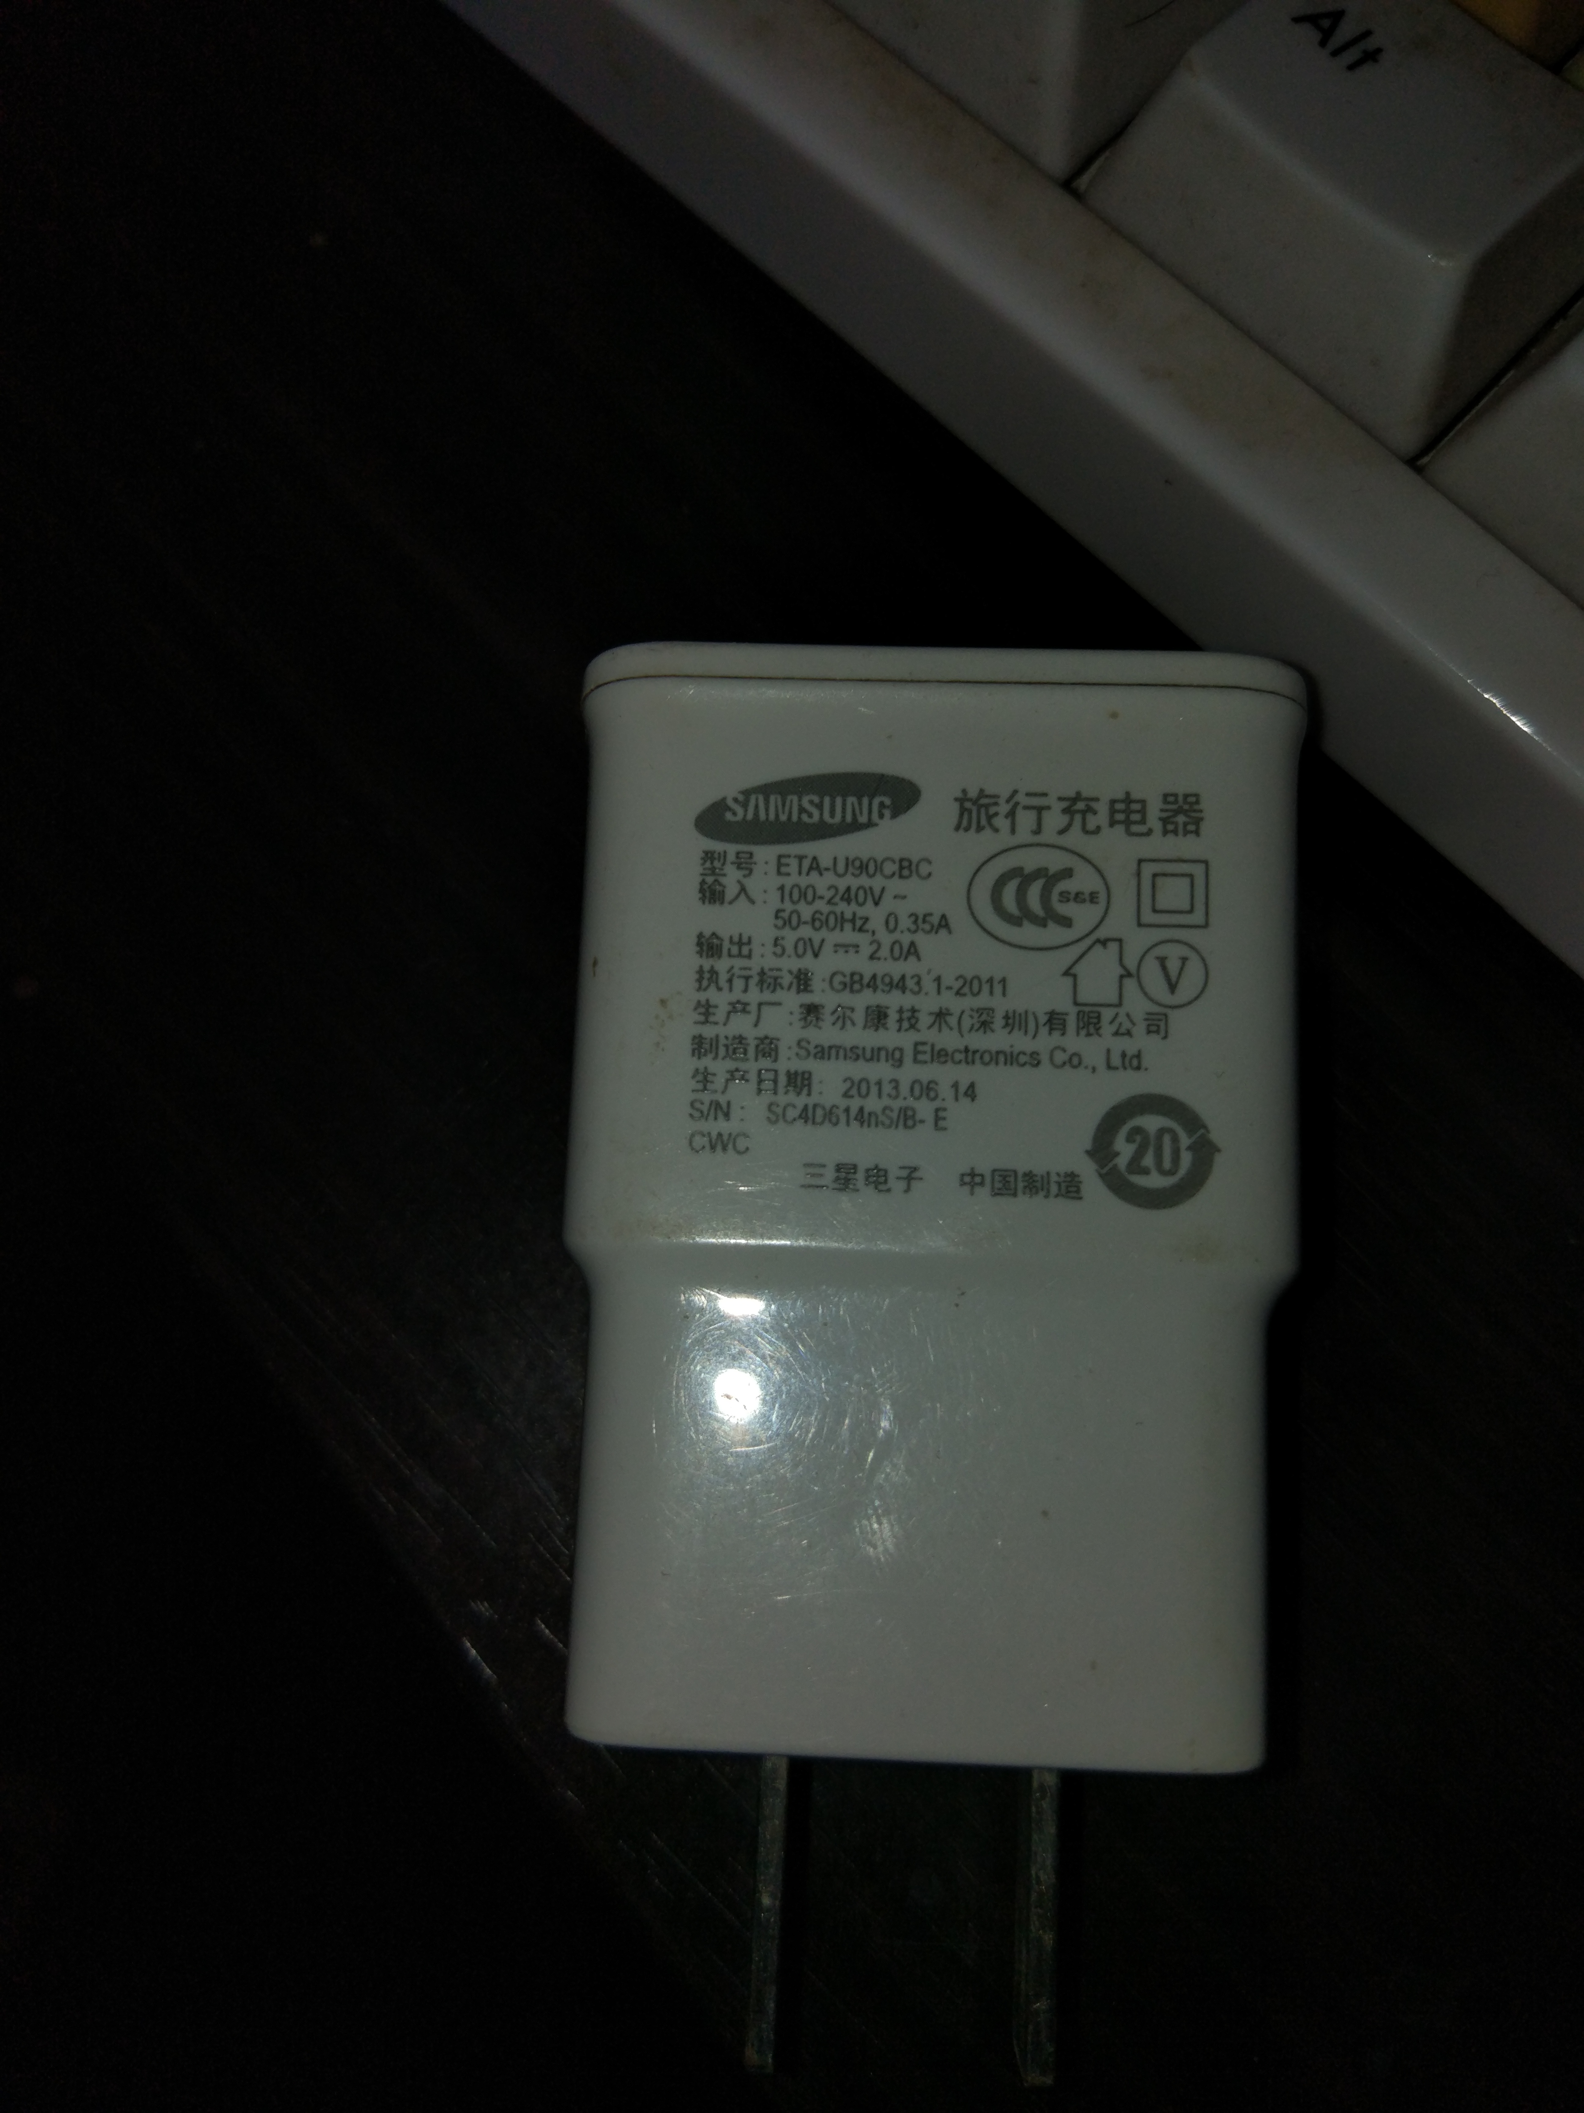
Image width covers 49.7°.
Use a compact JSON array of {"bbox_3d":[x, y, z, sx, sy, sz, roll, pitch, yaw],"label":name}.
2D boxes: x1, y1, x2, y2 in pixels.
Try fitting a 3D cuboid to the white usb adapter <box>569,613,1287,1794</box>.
[{"bbox_3d":[0.007,0.007,0.086,0.034,0.023,0.050,2,83,2],"label":"white usb adapter"}]

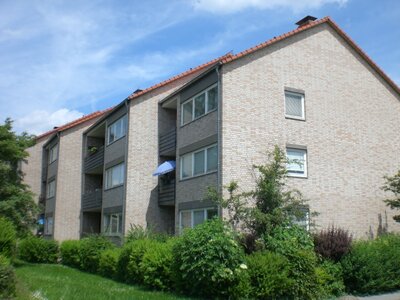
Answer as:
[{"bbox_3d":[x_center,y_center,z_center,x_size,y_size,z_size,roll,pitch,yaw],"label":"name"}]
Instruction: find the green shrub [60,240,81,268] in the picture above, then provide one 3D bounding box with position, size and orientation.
[{"bbox_3d":[-5.579,4.457,18.924,1.000,1.200,1.000,3,-11,-16],"label":"green shrub"}]

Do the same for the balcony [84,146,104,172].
[{"bbox_3d":[-7.288,0.757,29.992,0.120,1.100,5.100,6,-12,-27],"label":"balcony"}]

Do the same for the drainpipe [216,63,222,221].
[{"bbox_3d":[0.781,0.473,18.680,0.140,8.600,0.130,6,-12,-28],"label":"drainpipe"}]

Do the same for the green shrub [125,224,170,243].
[{"bbox_3d":[-2.112,4.187,18.440,1.850,1.960,1.600,6,-12,-27],"label":"green shrub"}]

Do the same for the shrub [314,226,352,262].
[{"bbox_3d":[3.961,3.134,12.974,1.250,1.600,1.200,-3,-11,16],"label":"shrub"}]

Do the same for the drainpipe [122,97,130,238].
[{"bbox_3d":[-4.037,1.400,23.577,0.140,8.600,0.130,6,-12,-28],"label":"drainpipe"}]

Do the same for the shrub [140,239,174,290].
[{"bbox_3d":[-1.268,3.443,13.282,1.100,1.500,1.150,0,-11,0],"label":"shrub"}]

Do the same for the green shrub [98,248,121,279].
[{"bbox_3d":[-3.519,4.370,17.077,0.870,1.070,0.900,6,-12,-27],"label":"green shrub"}]

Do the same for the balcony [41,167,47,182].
[{"bbox_3d":[-13.086,2.039,36.878,0.100,1.100,2.400,6,-12,-28],"label":"balcony"}]

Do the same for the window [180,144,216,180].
[{"bbox_3d":[-0.105,0.610,20.573,0.120,1.220,3.650,6,-12,-28],"label":"window"}]

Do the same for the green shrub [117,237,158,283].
[{"bbox_3d":[-1.874,3.355,13.390,1.350,1.350,1.250,1,-10,-8],"label":"green shrub"}]

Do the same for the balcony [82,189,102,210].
[{"bbox_3d":[-7.307,3.409,29.486,0.120,1.100,5.100,6,-12,-27],"label":"balcony"}]

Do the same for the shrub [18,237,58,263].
[{"bbox_3d":[-8.723,5.471,23.970,2.000,1.420,1.500,6,-12,-27],"label":"shrub"}]

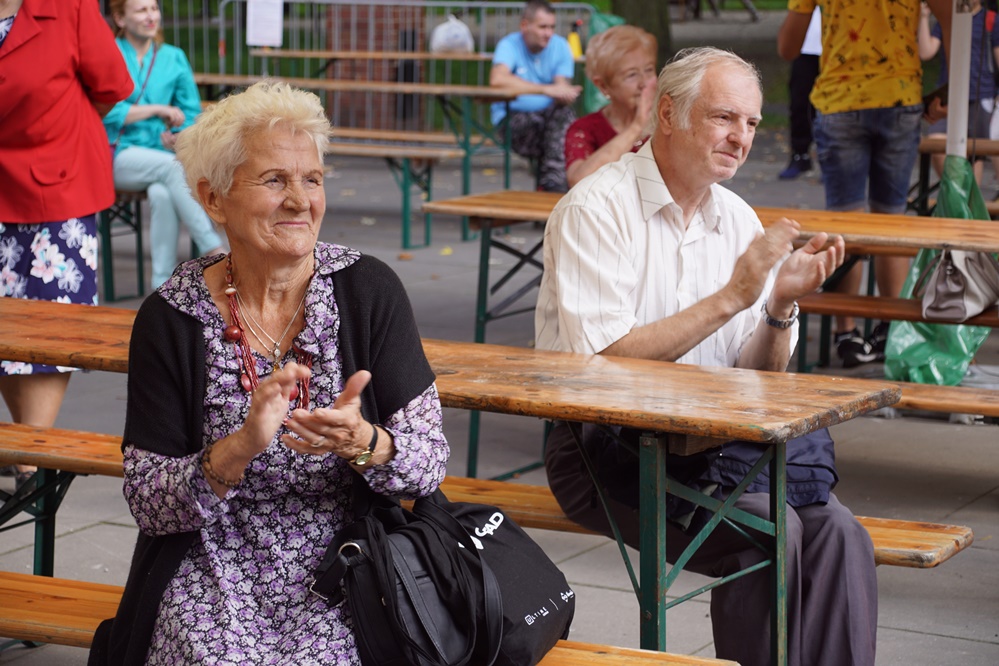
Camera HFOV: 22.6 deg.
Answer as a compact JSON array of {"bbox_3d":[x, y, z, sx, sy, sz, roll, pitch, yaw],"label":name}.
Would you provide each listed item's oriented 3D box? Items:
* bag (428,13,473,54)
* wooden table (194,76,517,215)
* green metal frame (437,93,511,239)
[{"bbox_3d":[-0.321,-1.993,16.700,0.290,0.265,0.260,2,9,5],"label":"bag"},{"bbox_3d":[-0.861,-0.933,13.140,2.200,0.765,0.500,5,10,24],"label":"wooden table"},{"bbox_3d":[-0.153,-0.863,12.855,0.270,0.730,0.480,5,10,24],"label":"green metal frame"}]

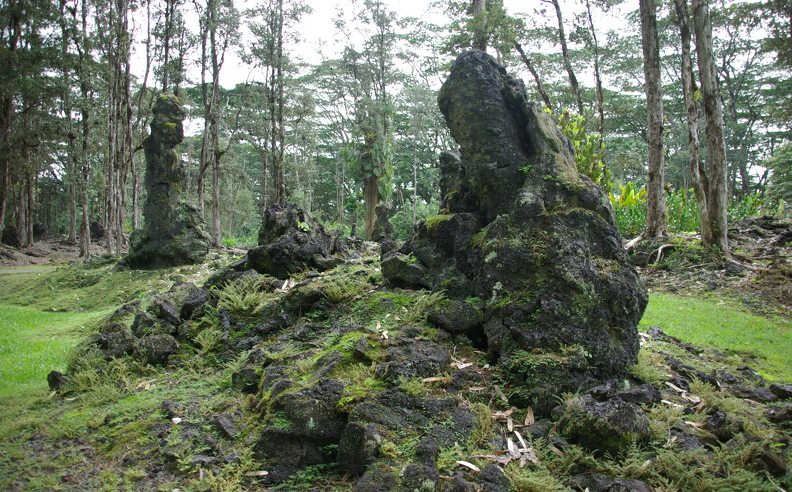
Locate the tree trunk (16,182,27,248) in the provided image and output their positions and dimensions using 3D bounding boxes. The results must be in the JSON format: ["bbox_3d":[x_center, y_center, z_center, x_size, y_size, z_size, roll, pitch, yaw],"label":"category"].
[{"bbox_3d":[-15.746,-1.324,25.000,0.360,2.800,0.360,-2,1,-32],"label":"tree trunk"}]

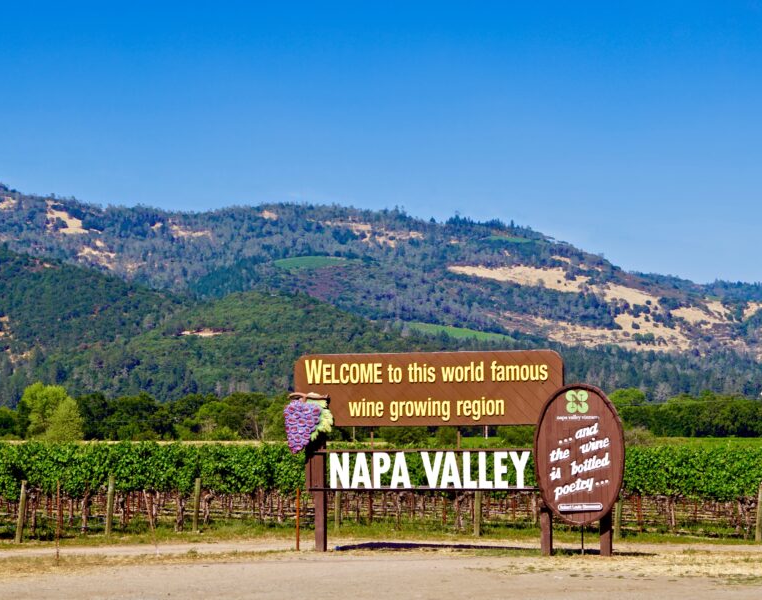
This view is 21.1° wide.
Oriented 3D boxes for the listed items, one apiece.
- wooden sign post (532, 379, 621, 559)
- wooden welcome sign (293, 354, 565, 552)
[{"bbox_3d":[4.190,3.574,43.085,1.916,3.583,0.400,-2,-4,17],"label":"wooden sign post"},{"bbox_3d":[0.957,3.092,42.000,5.572,4.065,0.350,-1,-4,14],"label":"wooden welcome sign"}]

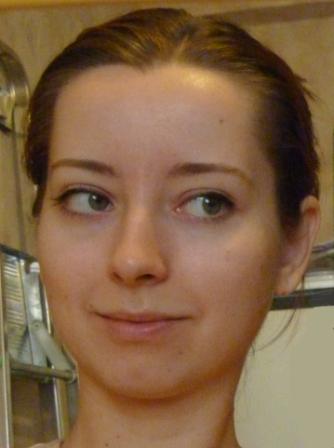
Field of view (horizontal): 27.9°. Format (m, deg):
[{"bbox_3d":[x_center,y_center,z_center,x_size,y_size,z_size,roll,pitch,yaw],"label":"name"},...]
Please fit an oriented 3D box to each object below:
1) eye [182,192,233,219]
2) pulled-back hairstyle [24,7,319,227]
[{"bbox_3d":[0.021,-0.010,0.357,0.027,0.015,0.014,2,-4,4],"label":"eye"},{"bbox_3d":[0.007,-0.056,0.435,0.170,0.165,0.185,1,-5,15],"label":"pulled-back hairstyle"}]

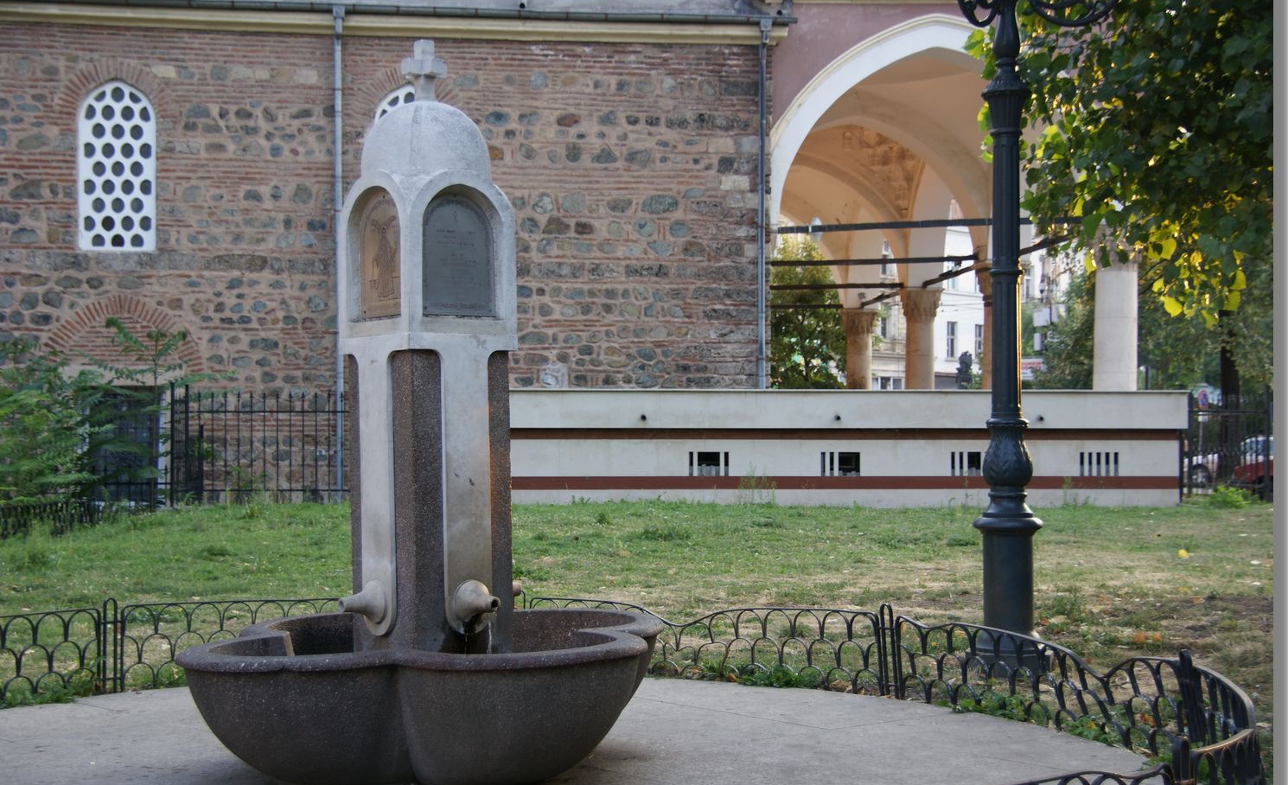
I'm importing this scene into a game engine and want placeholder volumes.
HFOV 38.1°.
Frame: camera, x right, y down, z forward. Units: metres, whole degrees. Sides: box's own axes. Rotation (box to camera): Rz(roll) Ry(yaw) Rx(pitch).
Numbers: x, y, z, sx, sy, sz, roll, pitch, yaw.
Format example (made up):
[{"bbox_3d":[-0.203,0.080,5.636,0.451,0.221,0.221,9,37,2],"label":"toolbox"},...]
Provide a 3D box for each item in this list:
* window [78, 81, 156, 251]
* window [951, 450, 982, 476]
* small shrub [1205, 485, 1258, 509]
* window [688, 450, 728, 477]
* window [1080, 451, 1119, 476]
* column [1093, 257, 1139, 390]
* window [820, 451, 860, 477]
[{"bbox_3d":[-7.522,-3.229,26.600,1.120,2.430,0.160,0,0,-6],"label":"window"},{"bbox_3d":[4.681,1.021,26.700,0.570,0.360,0.100,0,0,-6],"label":"window"},{"bbox_3d":[8.515,1.517,27.000,0.760,0.360,0.650,0,0,0],"label":"small shrub"},{"bbox_3d":[0.923,1.010,26.300,0.570,0.360,0.100,0,0,-6],"label":"window"},{"bbox_3d":[6.581,1.033,26.900,0.570,0.360,0.100,0,0,-6],"label":"window"},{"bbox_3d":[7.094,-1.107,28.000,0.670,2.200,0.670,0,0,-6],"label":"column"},{"bbox_3d":[2.793,1.018,26.500,0.570,0.360,0.100,0,0,-6],"label":"window"}]

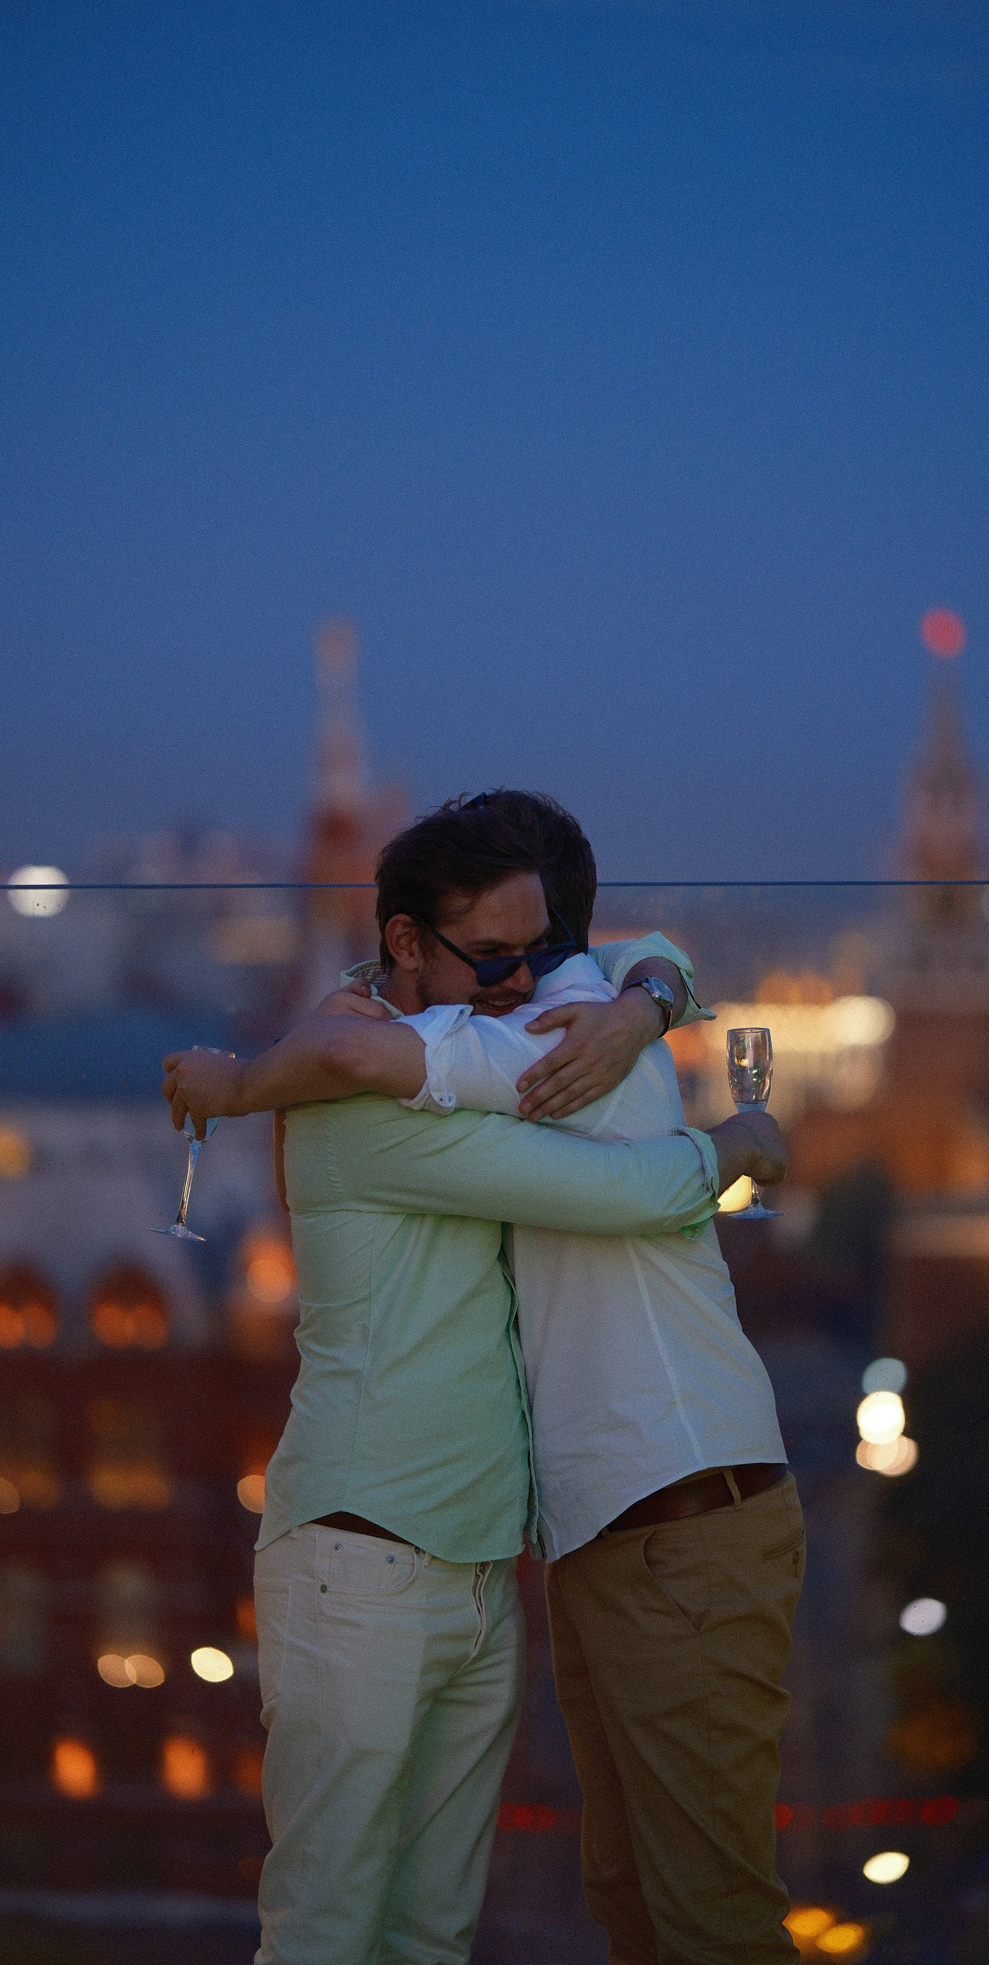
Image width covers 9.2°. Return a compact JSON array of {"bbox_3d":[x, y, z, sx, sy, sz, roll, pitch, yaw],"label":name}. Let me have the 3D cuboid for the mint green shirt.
[{"bbox_3d":[-0.007,0.298,6.900,0.540,0.700,0.500,1,2,23],"label":"mint green shirt"}]

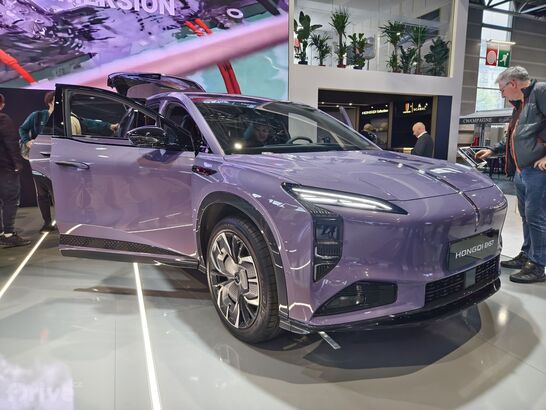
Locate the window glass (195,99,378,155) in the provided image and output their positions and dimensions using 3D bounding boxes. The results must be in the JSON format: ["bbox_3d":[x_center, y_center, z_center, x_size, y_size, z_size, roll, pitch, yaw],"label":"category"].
[{"bbox_3d":[0.138,-0.659,2.940,1.481,0.121,0.846,-8,44,-38],"label":"window glass"}]

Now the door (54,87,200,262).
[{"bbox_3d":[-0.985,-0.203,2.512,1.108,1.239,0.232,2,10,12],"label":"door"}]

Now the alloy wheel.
[{"bbox_3d":[-0.161,0.421,2.146,0.212,0.566,0.566,-7,12,-37],"label":"alloy wheel"}]

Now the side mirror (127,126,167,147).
[{"bbox_3d":[-0.779,-0.430,2.279,0.180,0.130,0.220,2,10,12],"label":"side mirror"}]

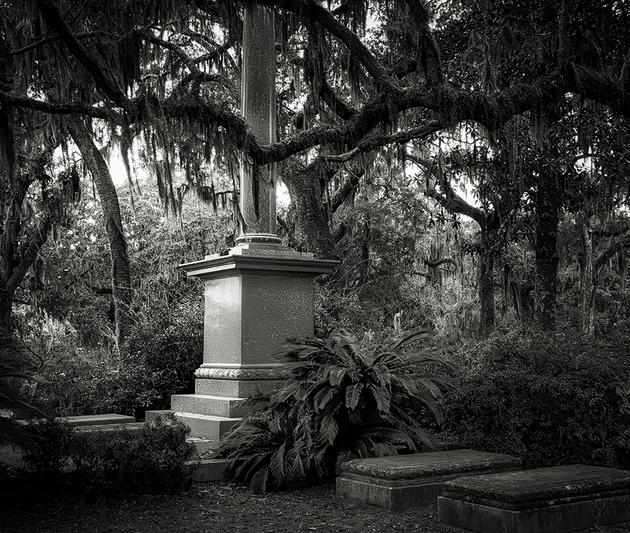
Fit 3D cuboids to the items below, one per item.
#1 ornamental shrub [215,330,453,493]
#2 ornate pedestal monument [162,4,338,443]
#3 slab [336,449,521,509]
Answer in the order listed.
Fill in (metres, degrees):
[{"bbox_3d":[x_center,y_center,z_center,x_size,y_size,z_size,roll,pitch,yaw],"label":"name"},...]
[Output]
[{"bbox_3d":[0.258,1.766,10.931,2.900,1.870,2.600,0,-5,0],"label":"ornamental shrub"},{"bbox_3d":[-0.875,-0.951,13.553,2.621,6.901,2.621,3,-7,-33],"label":"ornate pedestal monument"},{"bbox_3d":[1.326,2.428,10.032,1.897,0.371,1.023,3,-7,-33],"label":"slab"}]

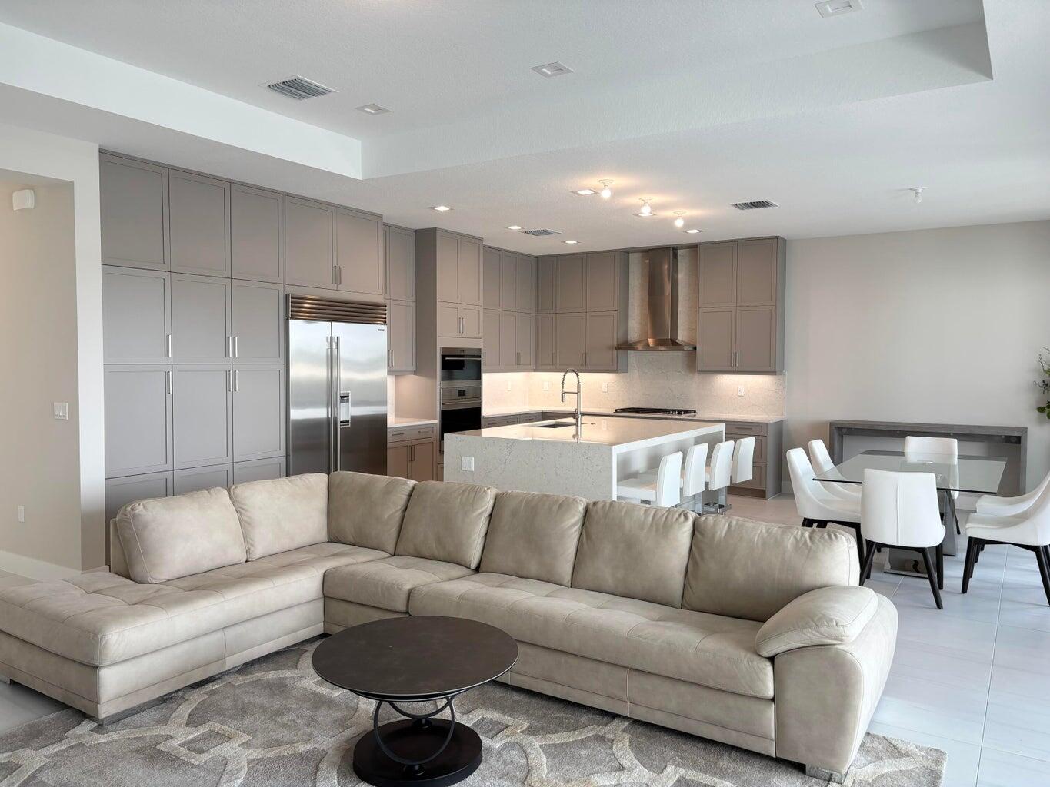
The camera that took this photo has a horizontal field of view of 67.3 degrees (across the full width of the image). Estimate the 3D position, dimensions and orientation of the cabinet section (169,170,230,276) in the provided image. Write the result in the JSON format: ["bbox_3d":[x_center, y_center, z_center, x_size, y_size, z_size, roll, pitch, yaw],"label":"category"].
[{"bbox_3d":[-2.808,-1.330,6.391,0.600,0.777,0.544,2,3,33],"label":"cabinet section"}]

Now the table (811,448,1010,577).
[{"bbox_3d":[3.076,0.957,6.166,1.110,0.750,2.220,2,3,33],"label":"table"}]

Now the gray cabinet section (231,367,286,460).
[{"bbox_3d":[-2.518,0.151,6.913,0.600,0.819,0.549,2,3,33],"label":"gray cabinet section"}]

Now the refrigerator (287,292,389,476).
[{"bbox_3d":[-1.985,0.185,7.609,0.670,2.140,1.230,2,3,33],"label":"refrigerator"}]

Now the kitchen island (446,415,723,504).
[{"bbox_3d":[0.697,0.801,7.739,1.722,0.915,2.711,2,3,33],"label":"kitchen island"}]

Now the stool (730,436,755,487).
[{"bbox_3d":[2.097,0.846,8.217,0.460,0.800,0.430,2,3,33],"label":"stool"}]

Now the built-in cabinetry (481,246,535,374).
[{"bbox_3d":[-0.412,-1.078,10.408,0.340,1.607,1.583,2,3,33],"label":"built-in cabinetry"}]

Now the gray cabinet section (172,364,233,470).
[{"bbox_3d":[-2.814,0.169,6.453,0.600,0.819,0.544,2,3,33],"label":"gray cabinet section"}]

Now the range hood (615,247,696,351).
[{"bbox_3d":[1.699,-1.192,10.050,0.921,1.302,0.530,2,3,33],"label":"range hood"}]

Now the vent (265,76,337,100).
[{"bbox_3d":[-1.455,-1.962,5.084,0.362,0.030,0.367,2,3,33],"label":"vent"}]

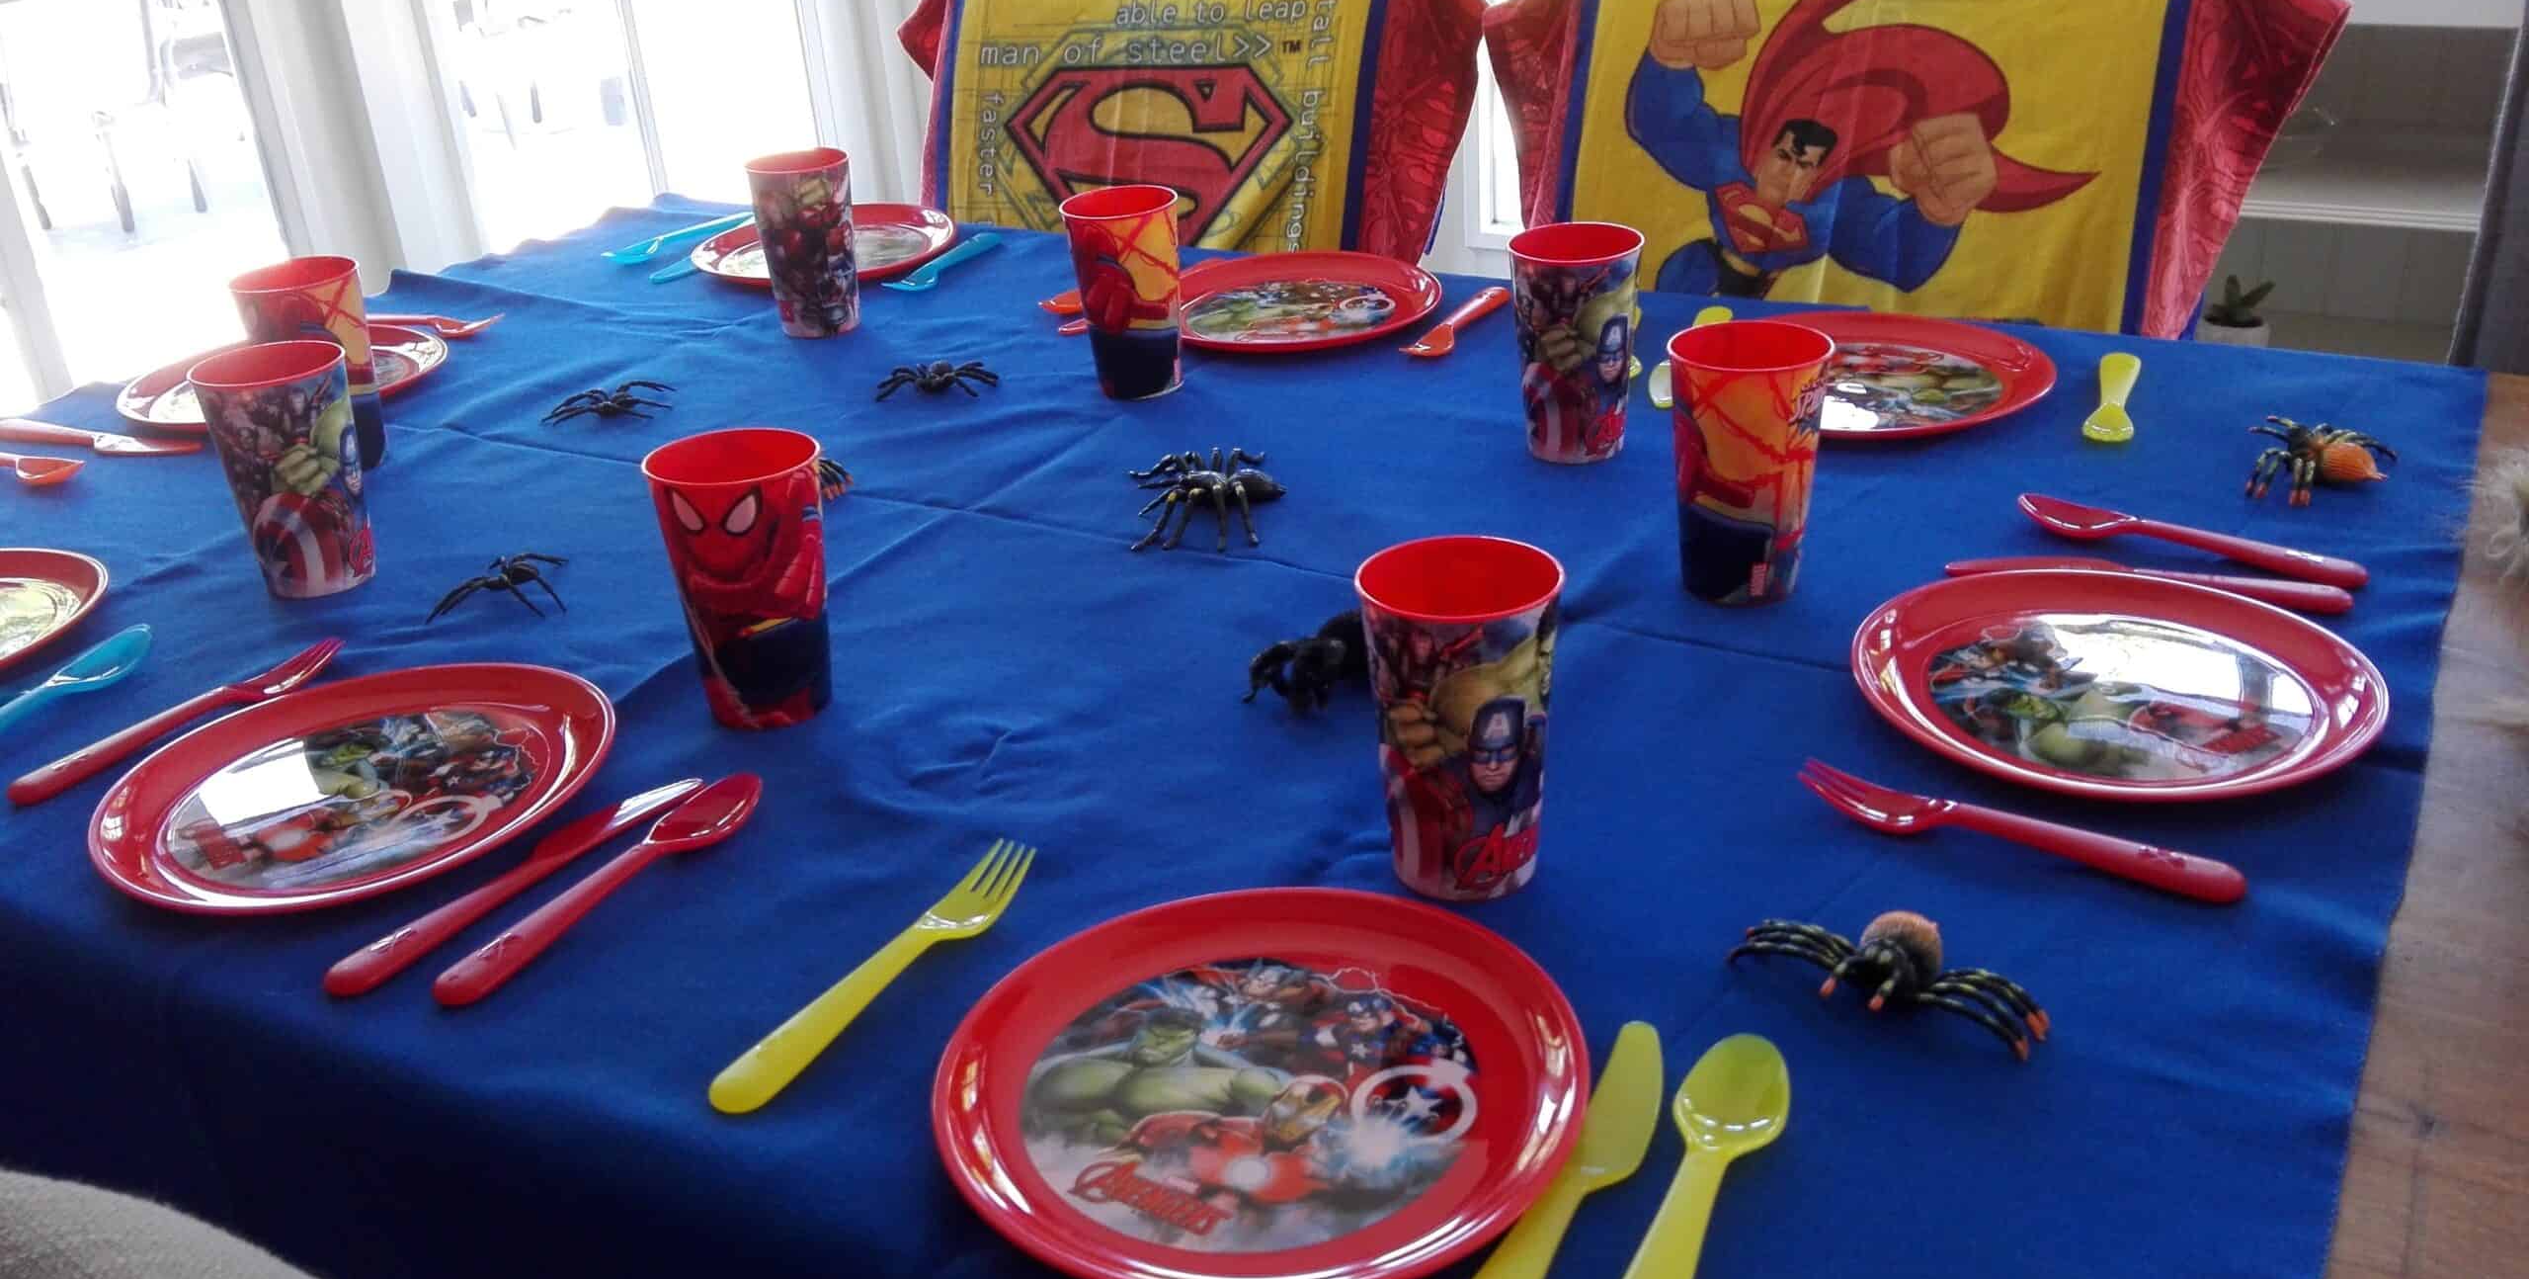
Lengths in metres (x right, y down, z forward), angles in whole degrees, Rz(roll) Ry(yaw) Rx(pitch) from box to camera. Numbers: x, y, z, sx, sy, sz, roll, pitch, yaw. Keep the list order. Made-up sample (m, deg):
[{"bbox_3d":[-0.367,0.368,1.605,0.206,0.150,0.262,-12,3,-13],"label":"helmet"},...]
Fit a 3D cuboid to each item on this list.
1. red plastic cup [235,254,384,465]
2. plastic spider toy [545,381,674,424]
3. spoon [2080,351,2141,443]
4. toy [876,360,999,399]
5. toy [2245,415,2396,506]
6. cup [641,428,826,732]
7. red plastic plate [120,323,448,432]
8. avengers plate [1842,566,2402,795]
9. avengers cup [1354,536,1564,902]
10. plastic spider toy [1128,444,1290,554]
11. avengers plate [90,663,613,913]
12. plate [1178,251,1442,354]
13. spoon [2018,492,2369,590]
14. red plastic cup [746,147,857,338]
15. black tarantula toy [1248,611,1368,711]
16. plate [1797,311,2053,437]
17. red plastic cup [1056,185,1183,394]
[{"bbox_3d":[-0.607,-0.173,1.166,0.075,0.123,0.075,-18,31,-24],"label":"red plastic cup"},{"bbox_3d":[-0.440,-0.165,1.227,0.070,0.022,0.075,13,33,29],"label":"plastic spider toy"},{"bbox_3d":[0.524,-0.152,1.115,0.029,0.018,0.164,9,30,24],"label":"spoon"},{"bbox_3d":[-0.225,-0.181,1.228,0.082,0.023,0.063,6,30,18],"label":"toy"},{"bbox_3d":[0.604,-0.107,1.041,0.078,0.030,0.092,20,36,37],"label":"toy"},{"bbox_3d":[-0.237,-0.027,0.847,0.078,0.127,0.078,-4,27,0],"label":"cup"},{"bbox_3d":[-0.721,-0.188,1.341,0.217,0.020,0.217,-2,28,1],"label":"red plastic plate"},{"bbox_3d":[0.385,0.023,0.829,0.217,0.020,0.217,2,28,10],"label":"avengers plate"},{"bbox_3d":[0.079,0.033,0.724,0.079,0.129,0.079,0,28,6],"label":"avengers cup"},{"bbox_3d":[-0.034,-0.090,1.050,0.092,0.032,0.118,-1,27,5],"label":"plastic spider toy"},{"bbox_3d":[-0.397,0.066,0.802,0.212,0.018,0.212,-3,28,2],"label":"avengers plate"},{"bbox_3d":[0.028,-0.255,1.391,0.217,0.020,0.217,-2,28,1],"label":"plate"},{"bbox_3d":[0.461,-0.050,0.906,0.163,0.018,0.035,15,33,31],"label":"spoon"},{"bbox_3d":[-0.337,-0.292,1.347,0.075,0.123,0.075,-10,29,-12],"label":"red plastic cup"},{"bbox_3d":[0.036,0.008,0.844,0.090,0.036,0.080,20,36,39],"label":"black tarantula toy"},{"bbox_3d":[0.382,-0.157,1.134,0.213,0.022,0.213,-3,27,1],"label":"plate"},{"bbox_3d":[-0.093,-0.237,1.253,0.079,0.129,0.079,-2,28,1],"label":"red plastic cup"}]

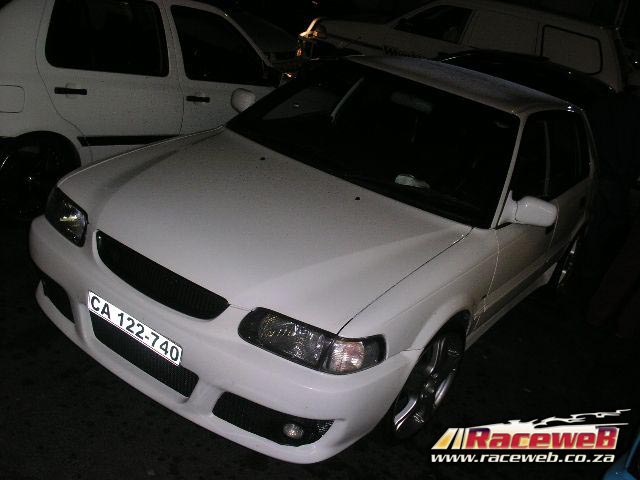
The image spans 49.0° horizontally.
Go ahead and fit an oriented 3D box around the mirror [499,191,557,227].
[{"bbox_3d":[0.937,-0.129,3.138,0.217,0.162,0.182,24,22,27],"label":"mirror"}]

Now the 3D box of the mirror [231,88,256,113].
[{"bbox_3d":[-0.452,-0.754,3.908,0.217,0.162,0.182,24,22,27],"label":"mirror"}]

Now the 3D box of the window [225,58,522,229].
[{"bbox_3d":[0.317,-0.582,3.542,1.485,0.121,0.879,24,55,27],"label":"window"}]

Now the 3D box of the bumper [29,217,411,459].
[{"bbox_3d":[-0.495,0.271,2.771,1.707,0.465,0.677,24,22,27],"label":"bumper"}]

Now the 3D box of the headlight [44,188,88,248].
[{"bbox_3d":[-0.969,-0.104,2.926,0.414,0.172,0.313,24,22,27],"label":"headlight"}]

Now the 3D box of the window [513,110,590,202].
[{"bbox_3d":[1.300,-0.454,3.910,0.111,0.465,1.778,-2,9,33],"label":"window"}]

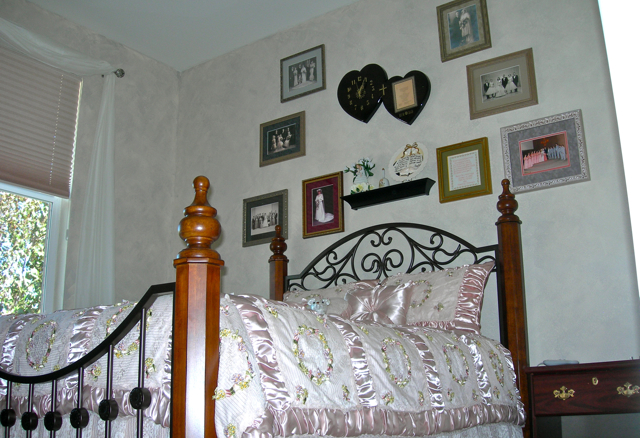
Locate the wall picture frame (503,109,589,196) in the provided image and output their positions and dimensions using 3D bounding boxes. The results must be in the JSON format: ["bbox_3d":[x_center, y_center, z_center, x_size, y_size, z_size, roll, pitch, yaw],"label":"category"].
[{"bbox_3d":[1.175,-0.340,3.678,0.419,0.382,0.025,-11,-16,33],"label":"wall picture frame"}]

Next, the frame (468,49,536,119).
[{"bbox_3d":[1.030,-0.758,3.983,0.391,0.336,0.028,-11,-17,34],"label":"frame"}]

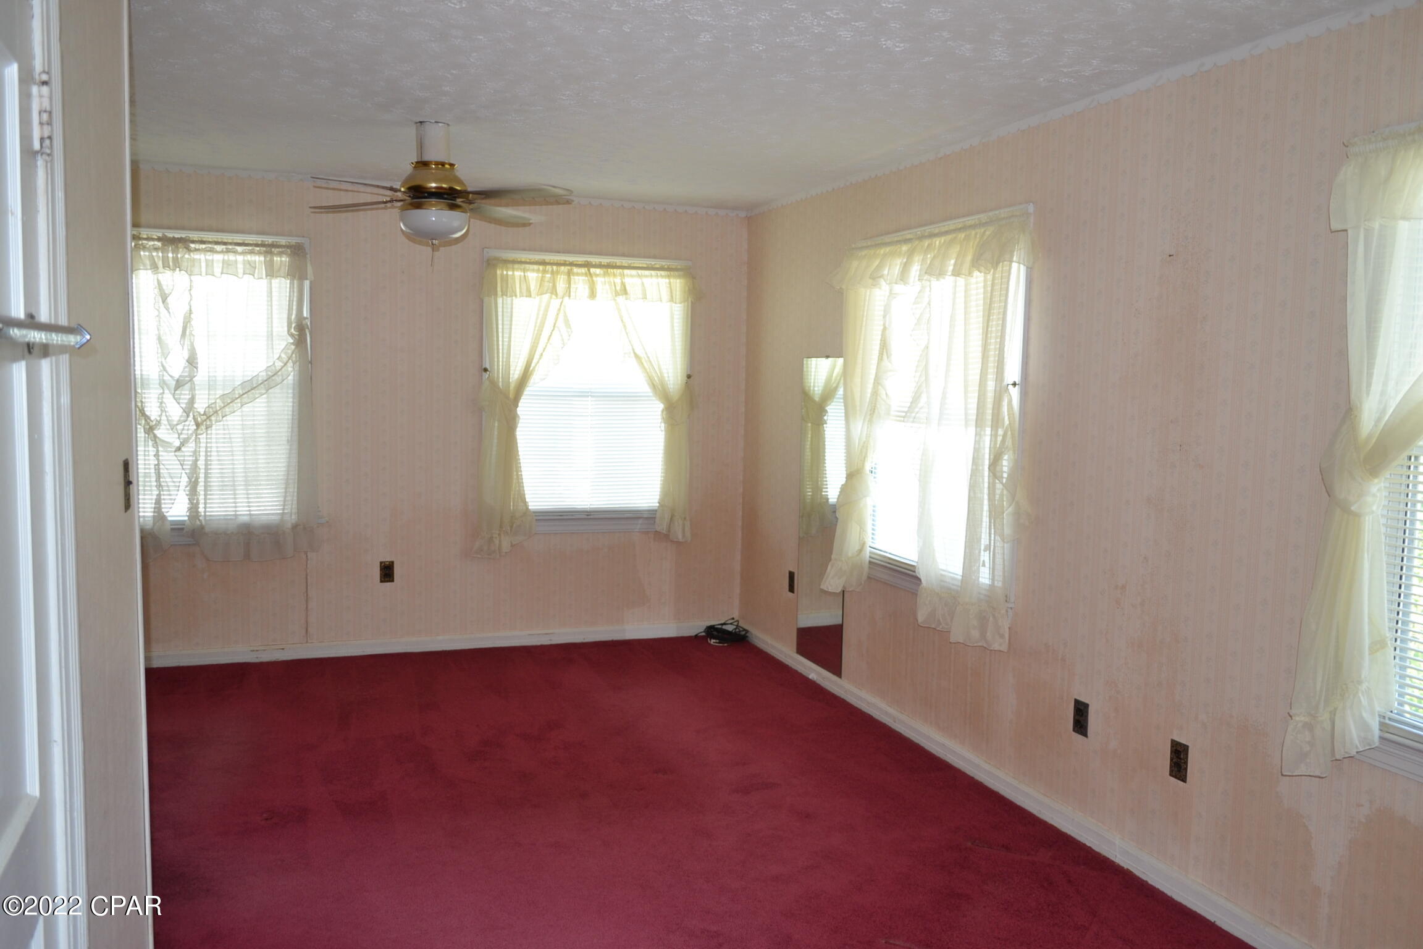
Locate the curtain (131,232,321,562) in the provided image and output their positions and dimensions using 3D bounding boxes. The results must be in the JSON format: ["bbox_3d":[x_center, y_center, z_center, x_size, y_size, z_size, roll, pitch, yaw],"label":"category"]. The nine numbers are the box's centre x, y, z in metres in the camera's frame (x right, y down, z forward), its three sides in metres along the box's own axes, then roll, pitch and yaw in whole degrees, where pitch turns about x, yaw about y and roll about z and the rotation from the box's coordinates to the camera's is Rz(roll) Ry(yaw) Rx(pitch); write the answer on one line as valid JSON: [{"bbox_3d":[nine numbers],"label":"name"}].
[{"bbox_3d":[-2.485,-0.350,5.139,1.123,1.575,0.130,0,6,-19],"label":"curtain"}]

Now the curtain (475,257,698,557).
[{"bbox_3d":[-0.660,-0.357,5.772,1.200,1.585,0.130,0,6,-19],"label":"curtain"}]

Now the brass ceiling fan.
[{"bbox_3d":[-1.057,-1.103,4.042,1.100,0.441,1.100,-1,6,-21],"label":"brass ceiling fan"}]

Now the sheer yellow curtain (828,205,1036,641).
[{"bbox_3d":[0.810,-0.191,4.372,0.130,1.583,1.440,-1,6,-21],"label":"sheer yellow curtain"}]

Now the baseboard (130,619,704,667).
[{"bbox_3d":[-1.398,0.903,5.717,3.255,0.080,0.019,0,6,-19],"label":"baseboard"}]

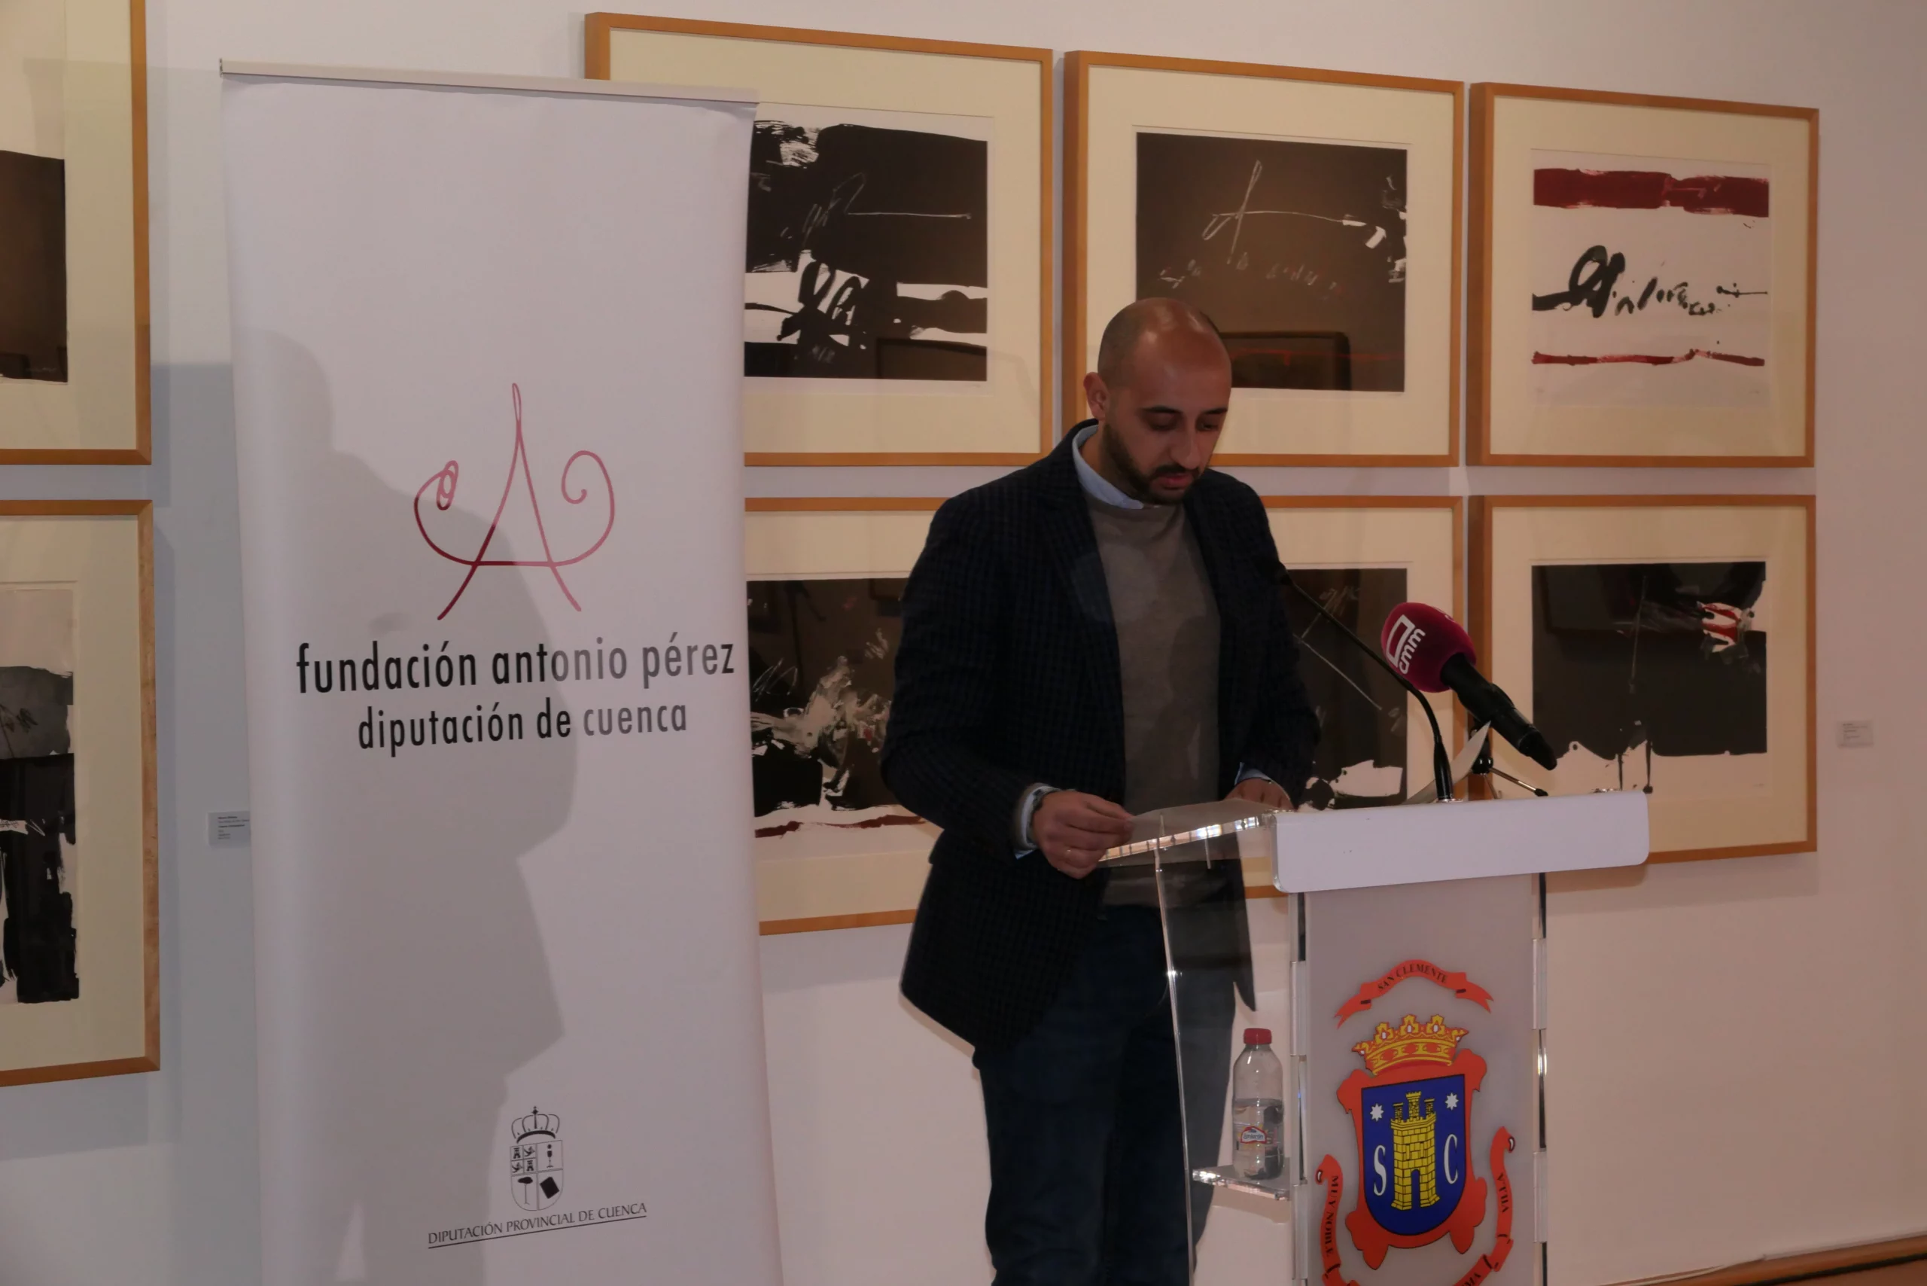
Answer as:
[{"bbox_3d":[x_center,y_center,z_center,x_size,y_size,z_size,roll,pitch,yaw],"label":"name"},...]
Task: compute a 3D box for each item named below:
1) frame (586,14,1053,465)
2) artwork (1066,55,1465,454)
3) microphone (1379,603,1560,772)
[{"bbox_3d":[-0.217,-0.630,6.453,0.872,0.693,0.041,-2,3,-36],"label":"frame"},{"bbox_3d":[0.533,-0.653,6.991,0.872,0.693,0.041,-2,3,-36],"label":"artwork"},{"bbox_3d":[0.598,0.054,4.700,0.293,0.090,0.090,44,5,33],"label":"microphone"}]

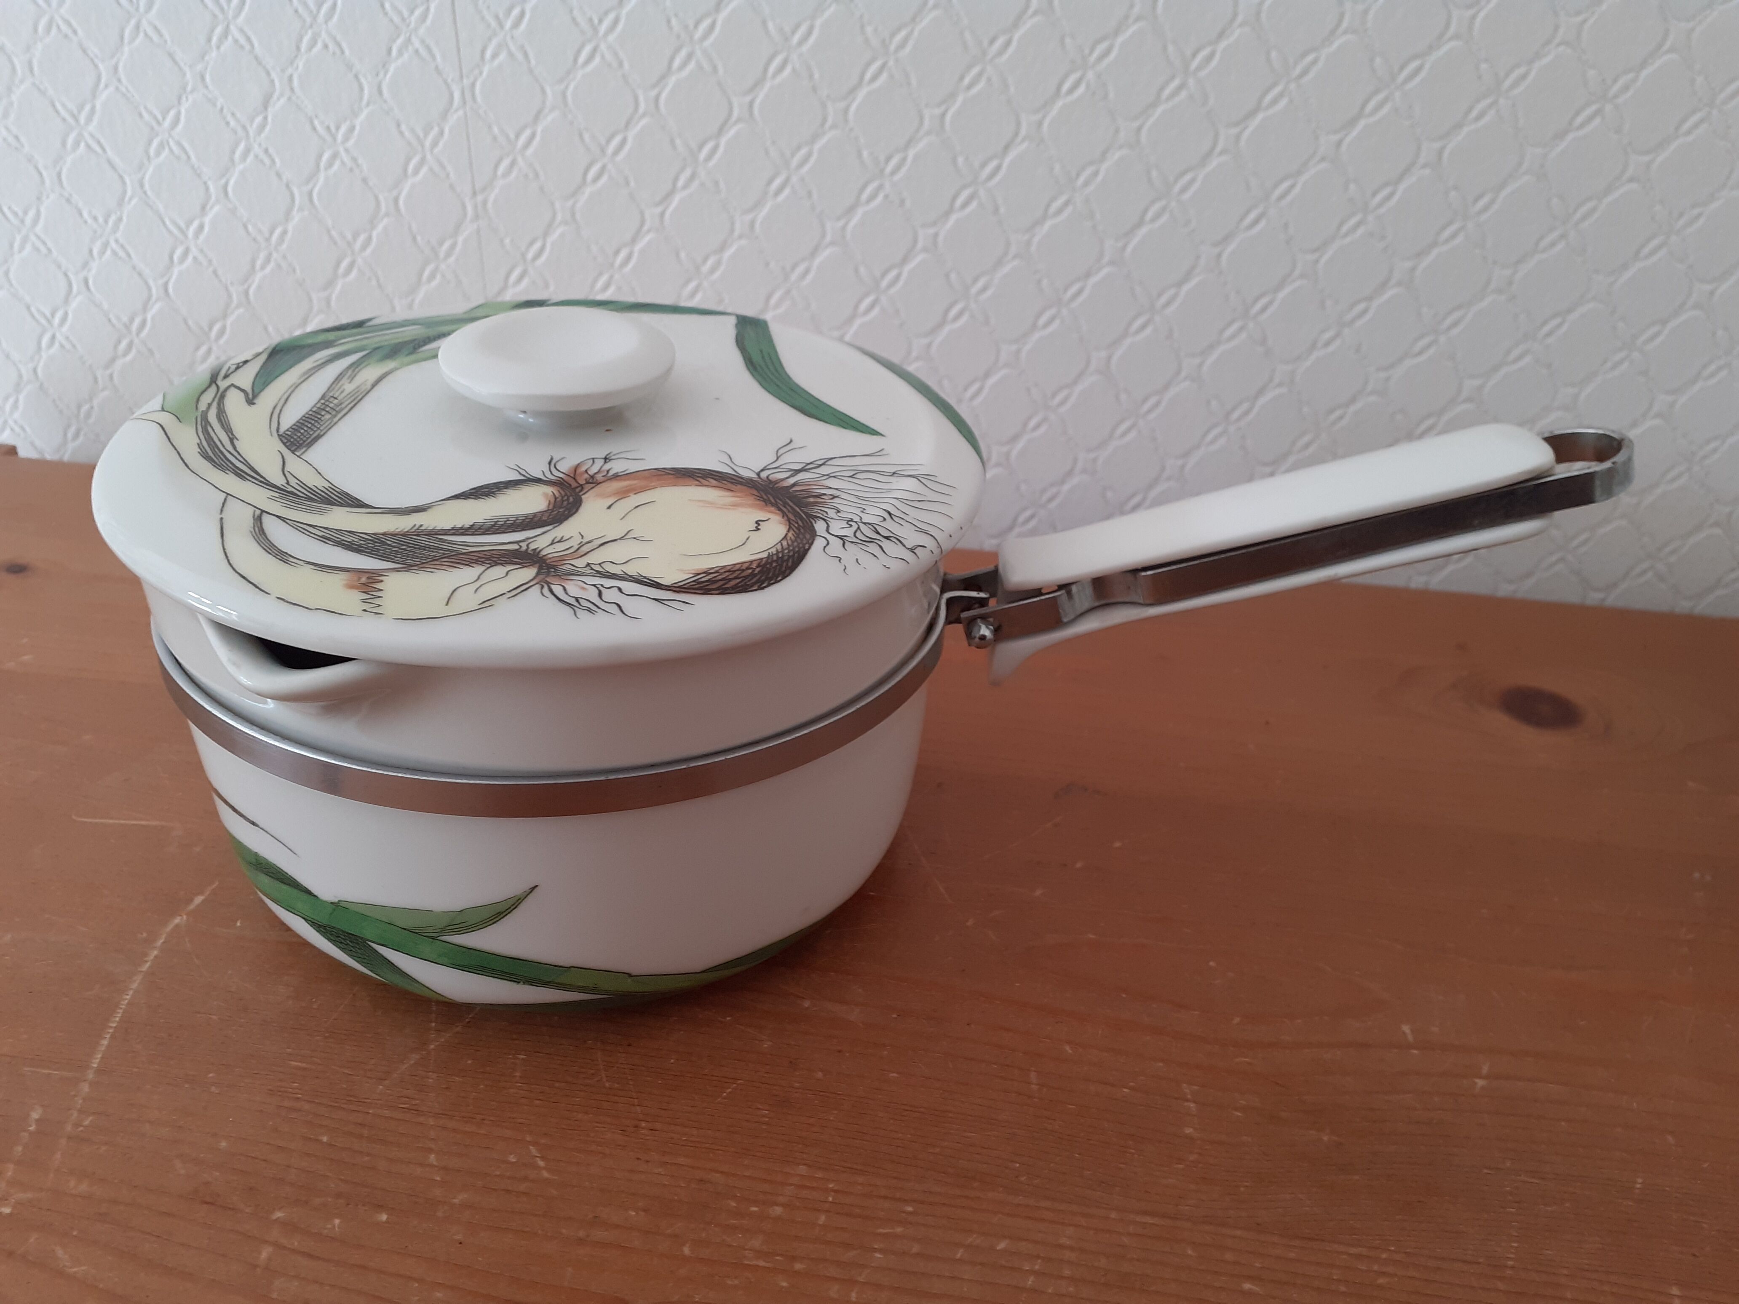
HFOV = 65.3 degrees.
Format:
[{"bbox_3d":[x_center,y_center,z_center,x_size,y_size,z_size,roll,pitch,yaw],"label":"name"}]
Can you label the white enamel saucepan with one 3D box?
[{"bbox_3d":[-0.004,-0.006,0.317,0.316,0.123,0.185,6,32,3],"label":"white enamel saucepan"}]

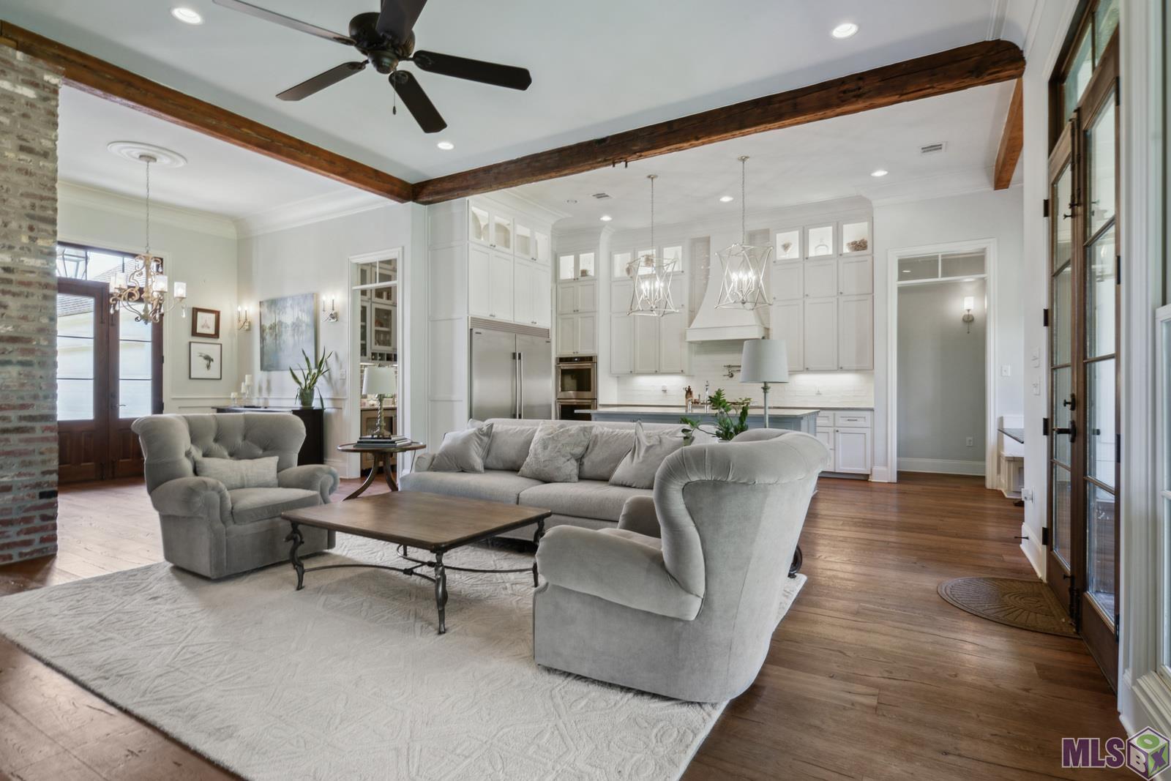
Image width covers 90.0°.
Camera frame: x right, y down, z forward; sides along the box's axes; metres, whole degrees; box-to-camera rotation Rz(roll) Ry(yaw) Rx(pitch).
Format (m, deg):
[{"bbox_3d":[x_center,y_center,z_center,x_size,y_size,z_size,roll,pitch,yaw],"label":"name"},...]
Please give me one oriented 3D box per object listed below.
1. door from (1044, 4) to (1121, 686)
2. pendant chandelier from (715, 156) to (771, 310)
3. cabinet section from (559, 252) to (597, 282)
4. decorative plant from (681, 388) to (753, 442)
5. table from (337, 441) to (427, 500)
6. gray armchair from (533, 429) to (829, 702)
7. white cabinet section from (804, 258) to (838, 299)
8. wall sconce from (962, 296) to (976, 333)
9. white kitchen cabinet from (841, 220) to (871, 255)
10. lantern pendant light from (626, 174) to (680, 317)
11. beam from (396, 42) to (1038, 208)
[{"bbox_3d":[2.347,-0.113,2.757,0.080,2.486,1.480,0,0,30],"label":"door"},{"bbox_3d":[1.719,-1.726,6.364,0.455,1.616,0.455,0,0,43],"label":"pendant chandelier"},{"bbox_3d":[-0.026,-2.046,9.863,0.765,0.457,0.480,0,0,30],"label":"cabinet section"},{"bbox_3d":[0.836,0.230,3.700,0.430,0.480,0.380,0,0,30],"label":"decorative plant"},{"bbox_3d":[-1.895,0.830,5.450,0.820,0.630,0.820,0,0,30],"label":"table"},{"bbox_3d":[0.454,0.650,2.554,1.051,0.960,1.051,0,0,28],"label":"gray armchair"},{"bbox_3d":[3.349,-1.548,8.283,0.453,0.505,0.330,0,0,30],"label":"white cabinet section"},{"bbox_3d":[5.172,-1.018,7.899,0.140,0.490,0.140,0,0,30],"label":"wall sconce"},{"bbox_3d":[3.658,-2.020,7.876,0.390,0.410,0.330,0,0,30],"label":"white kitchen cabinet"},{"bbox_3d":[0.795,-1.718,6.904,0.450,1.627,0.450,0,0,30],"label":"lantern pendant light"},{"bbox_3d":[0.530,-2.373,5.632,5.978,0.243,0.186,0,0,30],"label":"beam"}]

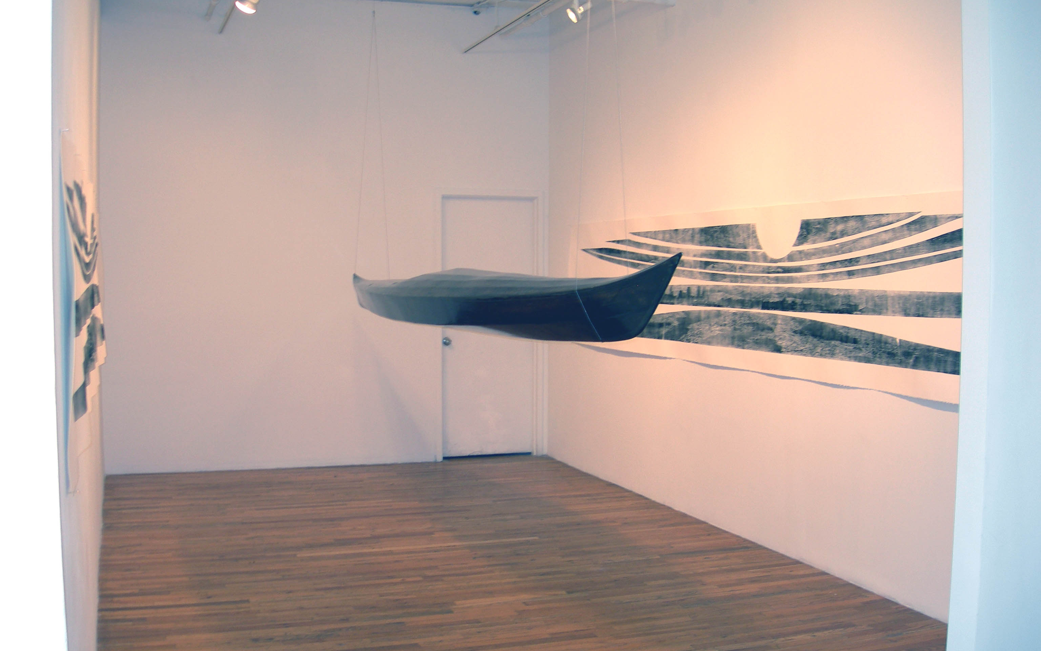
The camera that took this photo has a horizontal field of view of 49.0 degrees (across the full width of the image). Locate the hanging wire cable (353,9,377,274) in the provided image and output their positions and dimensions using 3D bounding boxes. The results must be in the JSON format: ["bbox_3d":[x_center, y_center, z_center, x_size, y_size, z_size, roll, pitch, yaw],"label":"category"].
[{"bbox_3d":[-0.974,-1.157,7.200,0.140,1.661,0.060,-1,3,-20],"label":"hanging wire cable"}]

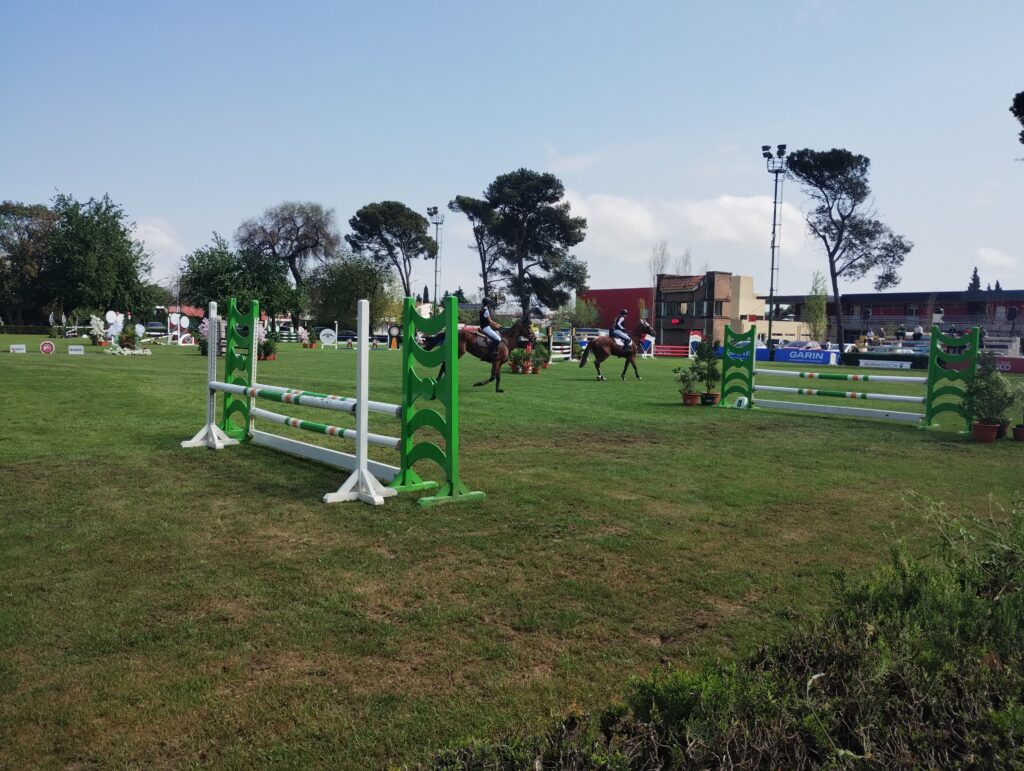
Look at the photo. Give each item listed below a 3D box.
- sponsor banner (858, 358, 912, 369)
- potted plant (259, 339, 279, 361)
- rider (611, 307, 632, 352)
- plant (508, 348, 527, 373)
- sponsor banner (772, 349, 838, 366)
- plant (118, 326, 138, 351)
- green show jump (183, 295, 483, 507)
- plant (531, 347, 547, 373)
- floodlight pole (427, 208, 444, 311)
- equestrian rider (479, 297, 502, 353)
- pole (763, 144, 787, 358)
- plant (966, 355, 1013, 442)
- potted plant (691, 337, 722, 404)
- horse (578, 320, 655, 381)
[{"bbox_3d":[22.525,-1.262,49.998,3.200,0.400,0.060,2,4,9],"label":"sponsor banner"},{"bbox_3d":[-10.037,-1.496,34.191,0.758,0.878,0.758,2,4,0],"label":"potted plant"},{"bbox_3d":[3.604,-1.836,27.300,0.700,1.470,0.580,2,4,-2],"label":"rider"},{"bbox_3d":[0.196,-0.868,29.614,0.623,0.903,0.623,2,4,0],"label":"plant"},{"bbox_3d":[19.111,-1.884,53.875,4.292,0.880,0.120,5,5,42],"label":"sponsor banner"},{"bbox_3d":[-20.686,-2.582,44.743,0.980,1.280,0.980,0,4,-25],"label":"plant"},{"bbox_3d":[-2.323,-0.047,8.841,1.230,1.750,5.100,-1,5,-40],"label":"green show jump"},{"bbox_3d":[1.031,-1.005,31.762,0.620,1.070,0.620,2,4,0],"label":"plant"},{"bbox_3d":[-8.696,-12.389,93.425,1.450,15.300,1.450,4,4,30],"label":"floodlight pole"},{"bbox_3d":[-0.544,-1.566,21.300,0.680,1.420,0.500,1,4,-3],"label":"equestrian rider"},{"bbox_3d":[19.501,-9.779,61.801,1.500,15.800,1.500,0,4,-30],"label":"pole"},{"bbox_3d":[7.554,0.201,13.096,0.735,1.378,0.735,2,4,0],"label":"plant"},{"bbox_3d":[4.351,-0.320,18.557,0.680,1.461,0.680,2,4,0],"label":"potted plant"},{"bbox_3d":[3.523,-1.195,28.059,2.580,2.070,0.620,1,4,-6],"label":"horse"}]

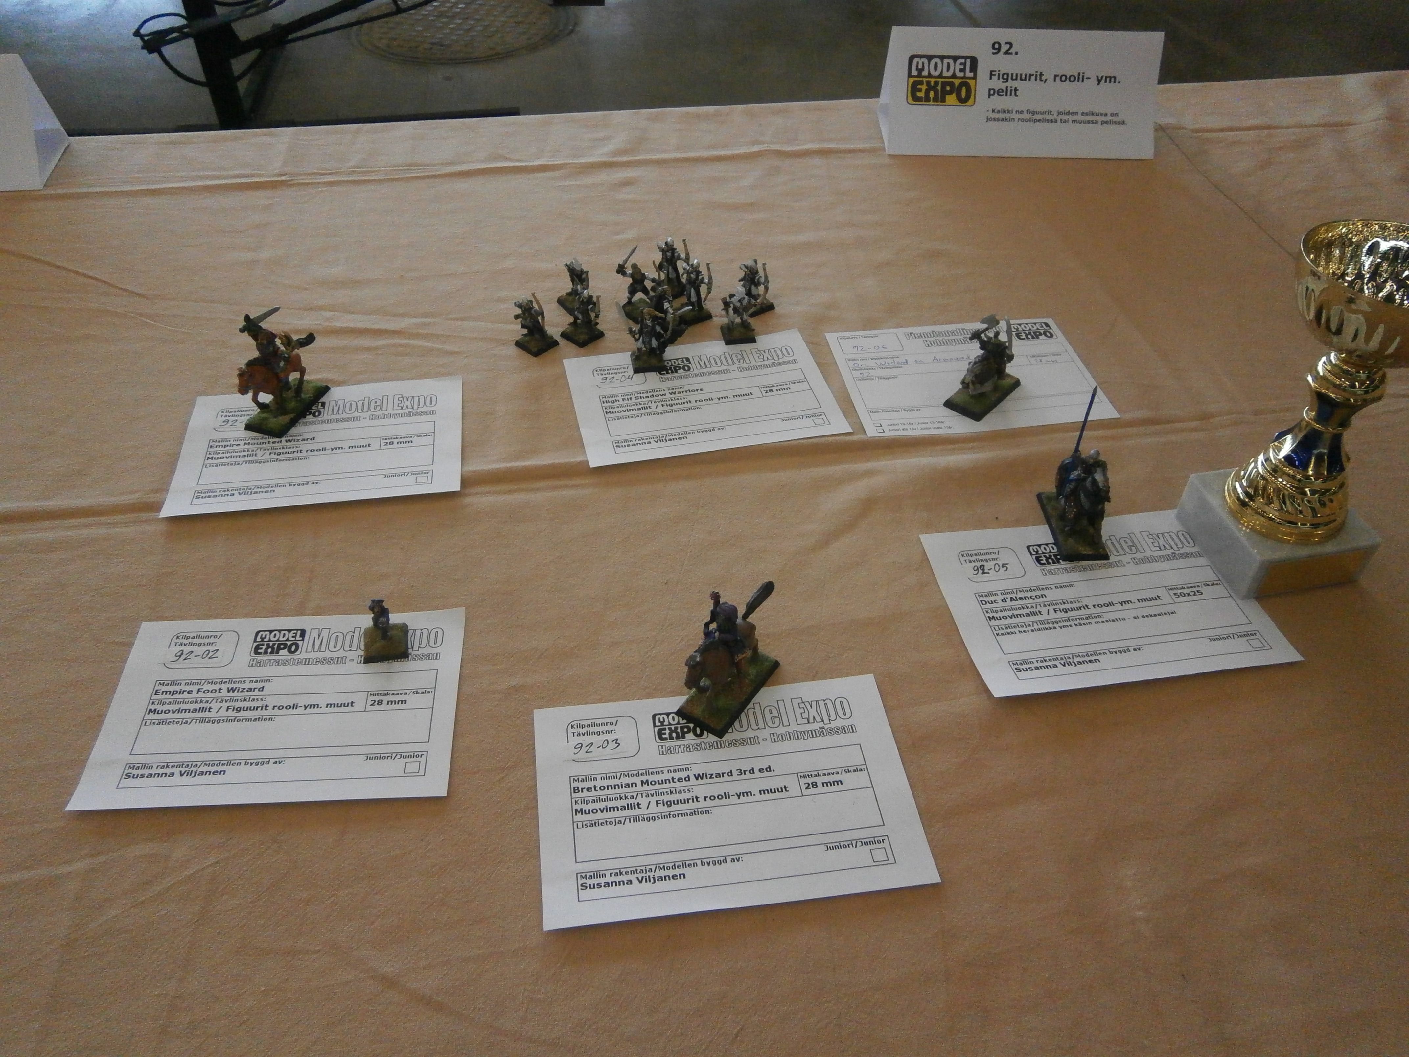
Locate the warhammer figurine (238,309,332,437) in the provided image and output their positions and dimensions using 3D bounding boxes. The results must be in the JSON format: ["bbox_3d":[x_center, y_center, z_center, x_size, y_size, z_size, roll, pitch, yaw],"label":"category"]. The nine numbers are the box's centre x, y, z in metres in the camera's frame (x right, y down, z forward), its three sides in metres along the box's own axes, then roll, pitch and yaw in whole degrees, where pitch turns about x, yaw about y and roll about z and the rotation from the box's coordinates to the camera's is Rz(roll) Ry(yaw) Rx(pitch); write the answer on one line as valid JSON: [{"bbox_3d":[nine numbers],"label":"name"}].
[{"bbox_3d":[-0.234,-0.090,0.575,0.027,0.064,0.050,15,46,13],"label":"warhammer figurine"}]

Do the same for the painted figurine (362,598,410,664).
[{"bbox_3d":[-0.144,0.042,0.469,0.020,0.030,0.020,-5,45,-6],"label":"painted figurine"}]

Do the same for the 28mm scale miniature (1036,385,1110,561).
[{"bbox_3d":[0.194,-0.032,0.525,0.026,0.088,0.051,-1,45,-3],"label":"28mm scale miniature"}]

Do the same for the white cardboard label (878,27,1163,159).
[{"bbox_3d":[0.252,-0.354,0.843,0.211,0.083,0.084,1,45,-1],"label":"white cardboard label"}]

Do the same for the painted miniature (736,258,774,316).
[{"bbox_3d":[0.034,-0.160,0.687,0.024,0.035,0.022,-20,49,-21],"label":"painted miniature"}]

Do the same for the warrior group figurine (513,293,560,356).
[{"bbox_3d":[-0.104,-0.128,0.650,0.023,0.036,0.022,-33,54,-30],"label":"warrior group figurine"}]

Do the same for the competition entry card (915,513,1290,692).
[{"bbox_3d":[0.198,0.032,0.522,0.153,0.002,0.102,-6,45,-7],"label":"competition entry card"}]

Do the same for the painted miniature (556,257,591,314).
[{"bbox_3d":[-0.083,-0.159,0.683,0.023,0.035,0.022,-22,49,-22],"label":"painted miniature"}]

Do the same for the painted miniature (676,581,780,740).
[{"bbox_3d":[0.014,0.048,0.457,0.026,0.064,0.056,26,50,23],"label":"painted miniature"}]

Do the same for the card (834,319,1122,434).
[{"bbox_3d":[0.162,-0.096,0.650,0.153,0.002,0.102,-6,45,-7],"label":"card"}]

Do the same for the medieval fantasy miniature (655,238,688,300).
[{"bbox_3d":[-0.023,-0.169,0.678,0.022,0.040,0.021,-21,49,-22],"label":"medieval fantasy miniature"}]

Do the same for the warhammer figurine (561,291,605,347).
[{"bbox_3d":[-0.075,-0.131,0.644,0.021,0.033,0.021,31,52,27],"label":"warhammer figurine"}]

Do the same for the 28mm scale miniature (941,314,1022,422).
[{"bbox_3d":[0.163,-0.096,0.600,0.026,0.054,0.048,32,52,27],"label":"28mm scale miniature"}]

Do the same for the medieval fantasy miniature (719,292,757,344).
[{"bbox_3d":[0.022,-0.135,0.662,0.023,0.034,0.022,-4,45,-6],"label":"medieval fantasy miniature"}]

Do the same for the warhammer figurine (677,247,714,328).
[{"bbox_3d":[-0.007,-0.152,0.677,0.025,0.036,0.022,-20,49,-21],"label":"warhammer figurine"}]

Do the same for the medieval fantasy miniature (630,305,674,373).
[{"bbox_3d":[-0.032,-0.114,0.623,0.027,0.040,0.021,-3,45,-4],"label":"medieval fantasy miniature"}]

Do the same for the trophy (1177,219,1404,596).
[{"bbox_3d":[0.292,-0.048,0.492,0.089,0.162,0.089,-8,46,-10],"label":"trophy"}]

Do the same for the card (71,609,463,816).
[{"bbox_3d":[-0.186,0.076,0.467,0.153,0.002,0.102,-2,45,-3],"label":"card"}]

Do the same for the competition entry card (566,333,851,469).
[{"bbox_3d":[-0.001,-0.080,0.614,0.149,0.004,0.101,-9,46,-11],"label":"competition entry card"}]

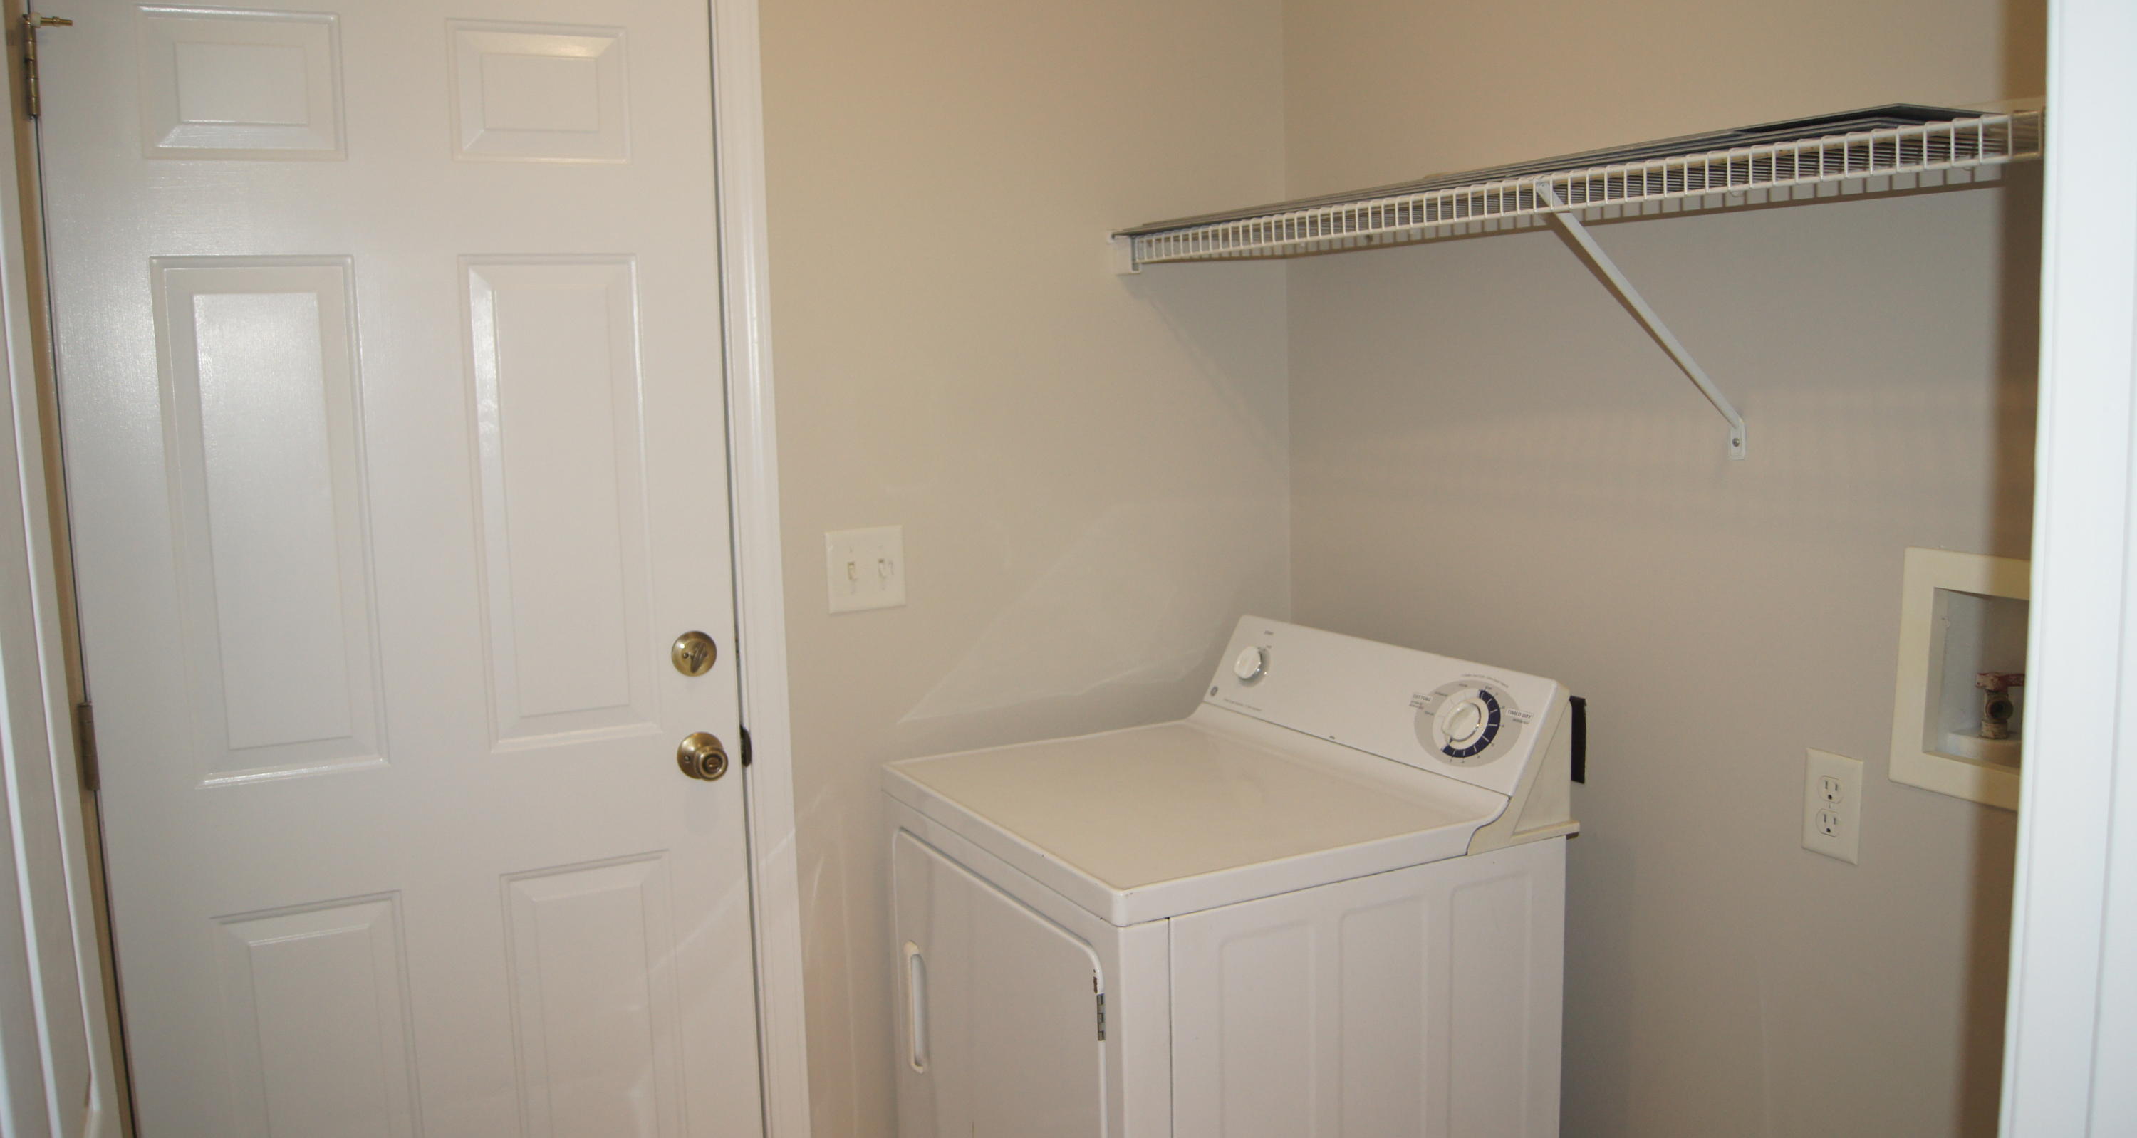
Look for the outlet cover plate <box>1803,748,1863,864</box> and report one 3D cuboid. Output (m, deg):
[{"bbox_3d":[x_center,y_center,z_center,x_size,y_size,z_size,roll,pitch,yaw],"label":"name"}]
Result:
[{"bbox_3d":[0.813,0.254,1.707,0.010,0.114,0.069,-5,8,-27],"label":"outlet cover plate"}]

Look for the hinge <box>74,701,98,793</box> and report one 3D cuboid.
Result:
[{"bbox_3d":[-1.129,0.205,1.844,0.015,0.103,0.017,-5,8,-27],"label":"hinge"}]

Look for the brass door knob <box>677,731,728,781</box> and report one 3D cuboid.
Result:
[{"bbox_3d":[-0.489,0.256,2.152,0.064,0.064,0.060,-5,8,-27],"label":"brass door knob"}]

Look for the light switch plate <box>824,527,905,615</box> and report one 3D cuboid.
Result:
[{"bbox_3d":[-0.284,0.001,2.255,0.116,0.115,0.014,-5,8,-27],"label":"light switch plate"}]

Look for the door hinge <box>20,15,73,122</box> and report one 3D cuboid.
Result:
[{"bbox_3d":[-1.121,-0.553,1.761,0.044,0.110,0.025,-5,8,-27],"label":"door hinge"}]

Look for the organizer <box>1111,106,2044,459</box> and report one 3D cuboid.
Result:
[{"bbox_3d":[0.576,-0.274,1.760,0.317,0.316,1.619,-5,8,-27],"label":"organizer"}]

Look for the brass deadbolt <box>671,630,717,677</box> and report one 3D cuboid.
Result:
[{"bbox_3d":[-0.499,0.116,2.148,0.062,0.062,0.033,-5,8,-27],"label":"brass deadbolt"}]

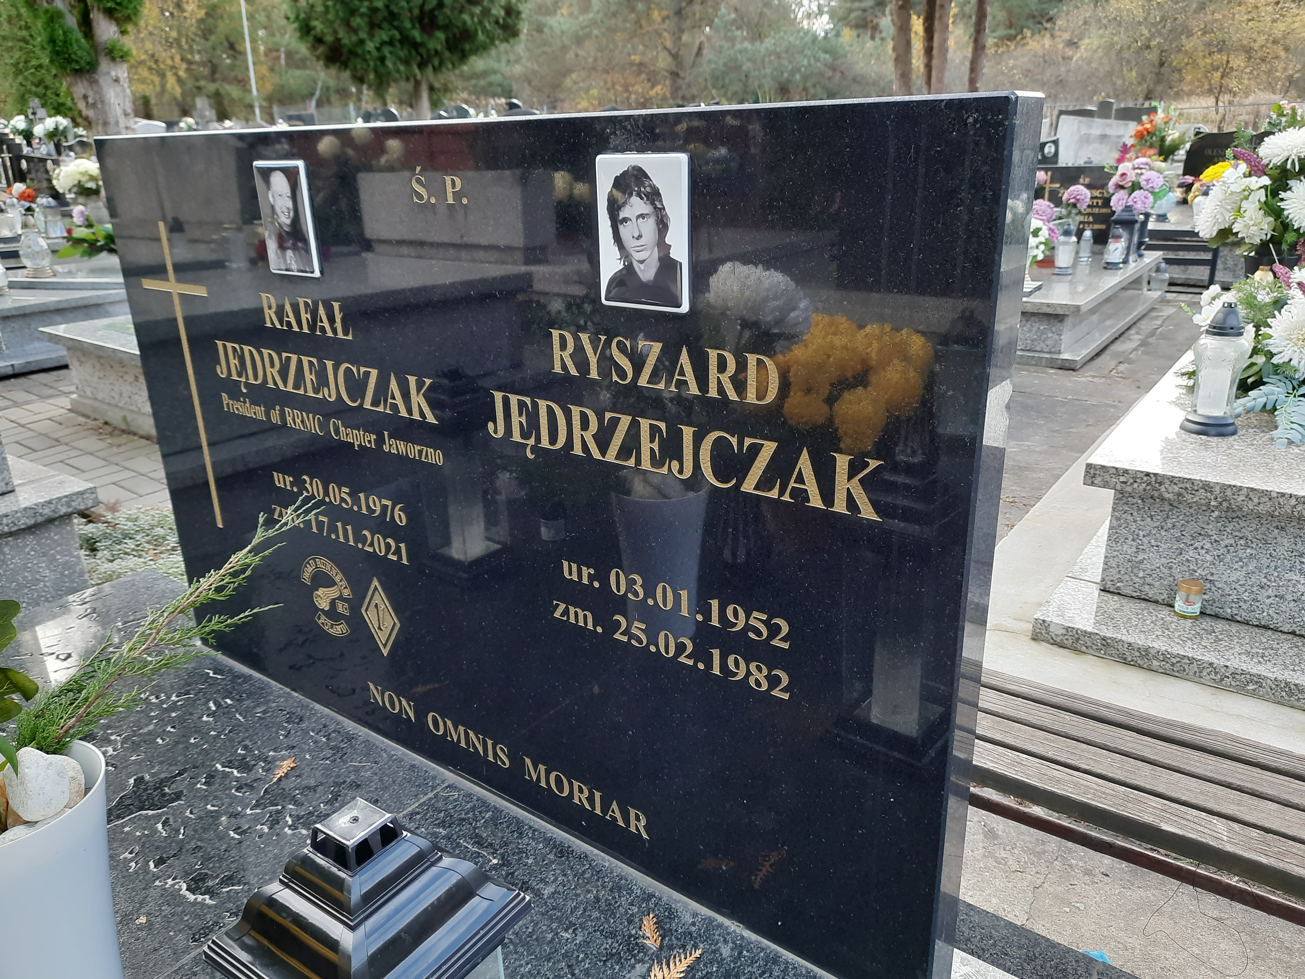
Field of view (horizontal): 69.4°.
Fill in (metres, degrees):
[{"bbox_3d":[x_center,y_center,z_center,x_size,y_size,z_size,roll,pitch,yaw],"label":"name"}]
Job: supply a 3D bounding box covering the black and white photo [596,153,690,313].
[{"bbox_3d":[-0.008,-0.204,0.753,0.091,0.120,0.010,13,24,35],"label":"black and white photo"}]

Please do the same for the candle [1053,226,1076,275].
[{"bbox_3d":[2.196,-1.284,4.995,0.110,0.250,0.110,13,25,35],"label":"candle"}]

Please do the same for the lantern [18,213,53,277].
[{"bbox_3d":[-3.358,-1.323,5.108,0.148,0.325,0.148,13,25,35],"label":"lantern"}]

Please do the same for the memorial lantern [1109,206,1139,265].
[{"bbox_3d":[2.641,-1.437,5.279,0.120,0.320,0.120,13,25,35],"label":"memorial lantern"}]

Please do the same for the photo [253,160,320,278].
[{"bbox_3d":[-0.400,-0.296,1.031,0.091,0.120,0.010,13,24,35],"label":"photo"}]

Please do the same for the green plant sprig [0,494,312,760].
[{"bbox_3d":[-0.416,0.123,0.864,0.140,0.150,0.310,13,25,35],"label":"green plant sprig"}]

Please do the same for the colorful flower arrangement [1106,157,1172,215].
[{"bbox_3d":[2.789,-1.738,5.400,0.320,0.290,0.270,13,25,35],"label":"colorful flower arrangement"}]

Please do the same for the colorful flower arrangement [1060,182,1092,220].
[{"bbox_3d":[2.385,-1.620,5.300,0.150,0.200,0.150,13,25,35],"label":"colorful flower arrangement"}]

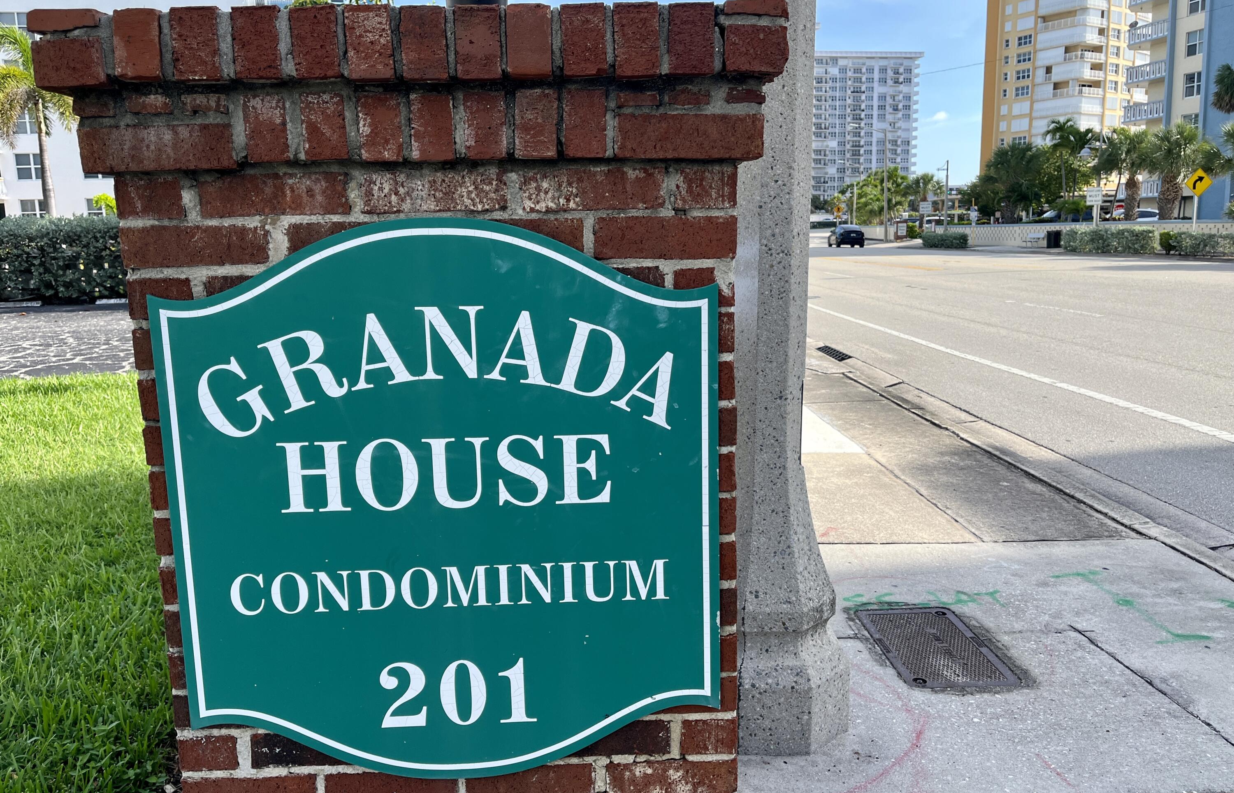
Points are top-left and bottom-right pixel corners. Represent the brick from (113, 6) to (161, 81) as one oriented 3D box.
[{"bbox_3d":[-0.622,-0.474,1.298,0.059,0.086,0.201,-1,10,-1],"label":"brick"}]

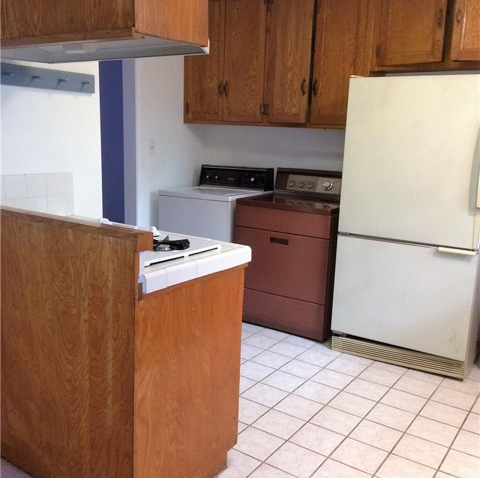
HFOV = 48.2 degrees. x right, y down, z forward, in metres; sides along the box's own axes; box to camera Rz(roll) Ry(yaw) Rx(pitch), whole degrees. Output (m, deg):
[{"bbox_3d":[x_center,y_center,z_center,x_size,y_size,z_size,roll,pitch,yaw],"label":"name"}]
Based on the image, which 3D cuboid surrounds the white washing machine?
[{"bbox_3d":[-0.197,-0.046,4.467,0.673,1.089,0.652,9,13,31],"label":"white washing machine"}]

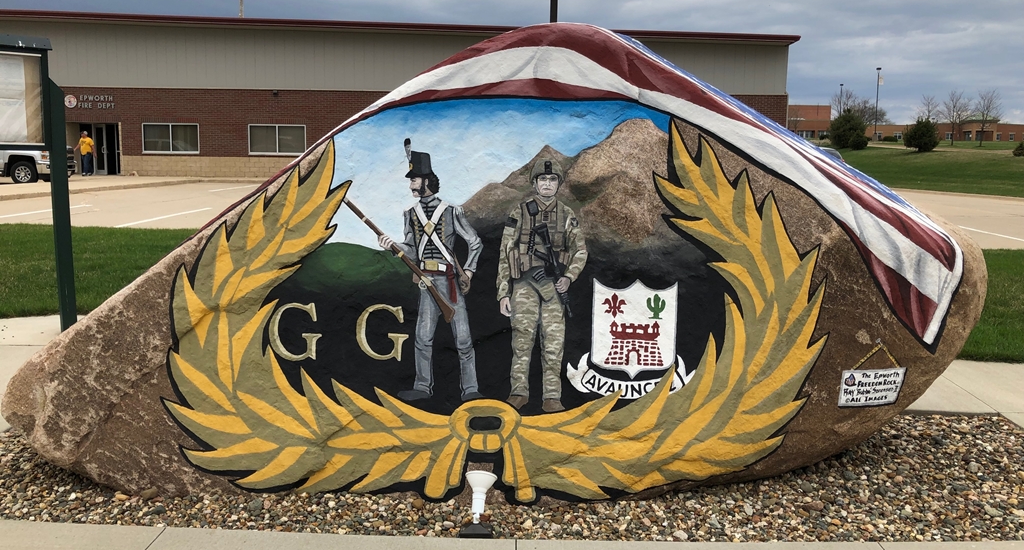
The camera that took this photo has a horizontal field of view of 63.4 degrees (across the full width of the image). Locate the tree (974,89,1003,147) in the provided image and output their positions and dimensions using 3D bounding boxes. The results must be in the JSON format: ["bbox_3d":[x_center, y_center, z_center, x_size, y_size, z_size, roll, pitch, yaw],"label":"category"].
[{"bbox_3d":[64.431,-21.161,112.000,3.407,7.843,3.407,4,7,29],"label":"tree"}]

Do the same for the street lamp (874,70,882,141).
[{"bbox_3d":[39.795,-18.499,90.000,0.831,8.095,0.600,3,7,23],"label":"street lamp"}]

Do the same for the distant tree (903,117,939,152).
[{"bbox_3d":[32.550,-11.136,66.000,2.582,2.829,2.582,3,7,26],"label":"distant tree"}]

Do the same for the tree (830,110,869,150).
[{"bbox_3d":[26.813,-11.554,66.000,2.869,3.108,2.869,3,7,22],"label":"tree"}]

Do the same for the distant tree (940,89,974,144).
[{"bbox_3d":[60.104,-21.263,112.000,3.894,7.640,3.894,4,7,28],"label":"distant tree"}]

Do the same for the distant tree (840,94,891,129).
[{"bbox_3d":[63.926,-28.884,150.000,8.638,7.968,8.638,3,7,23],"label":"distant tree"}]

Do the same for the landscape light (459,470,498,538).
[{"bbox_3d":[-0.122,0.873,3.220,0.128,0.222,0.205,1,6,3],"label":"landscape light"}]

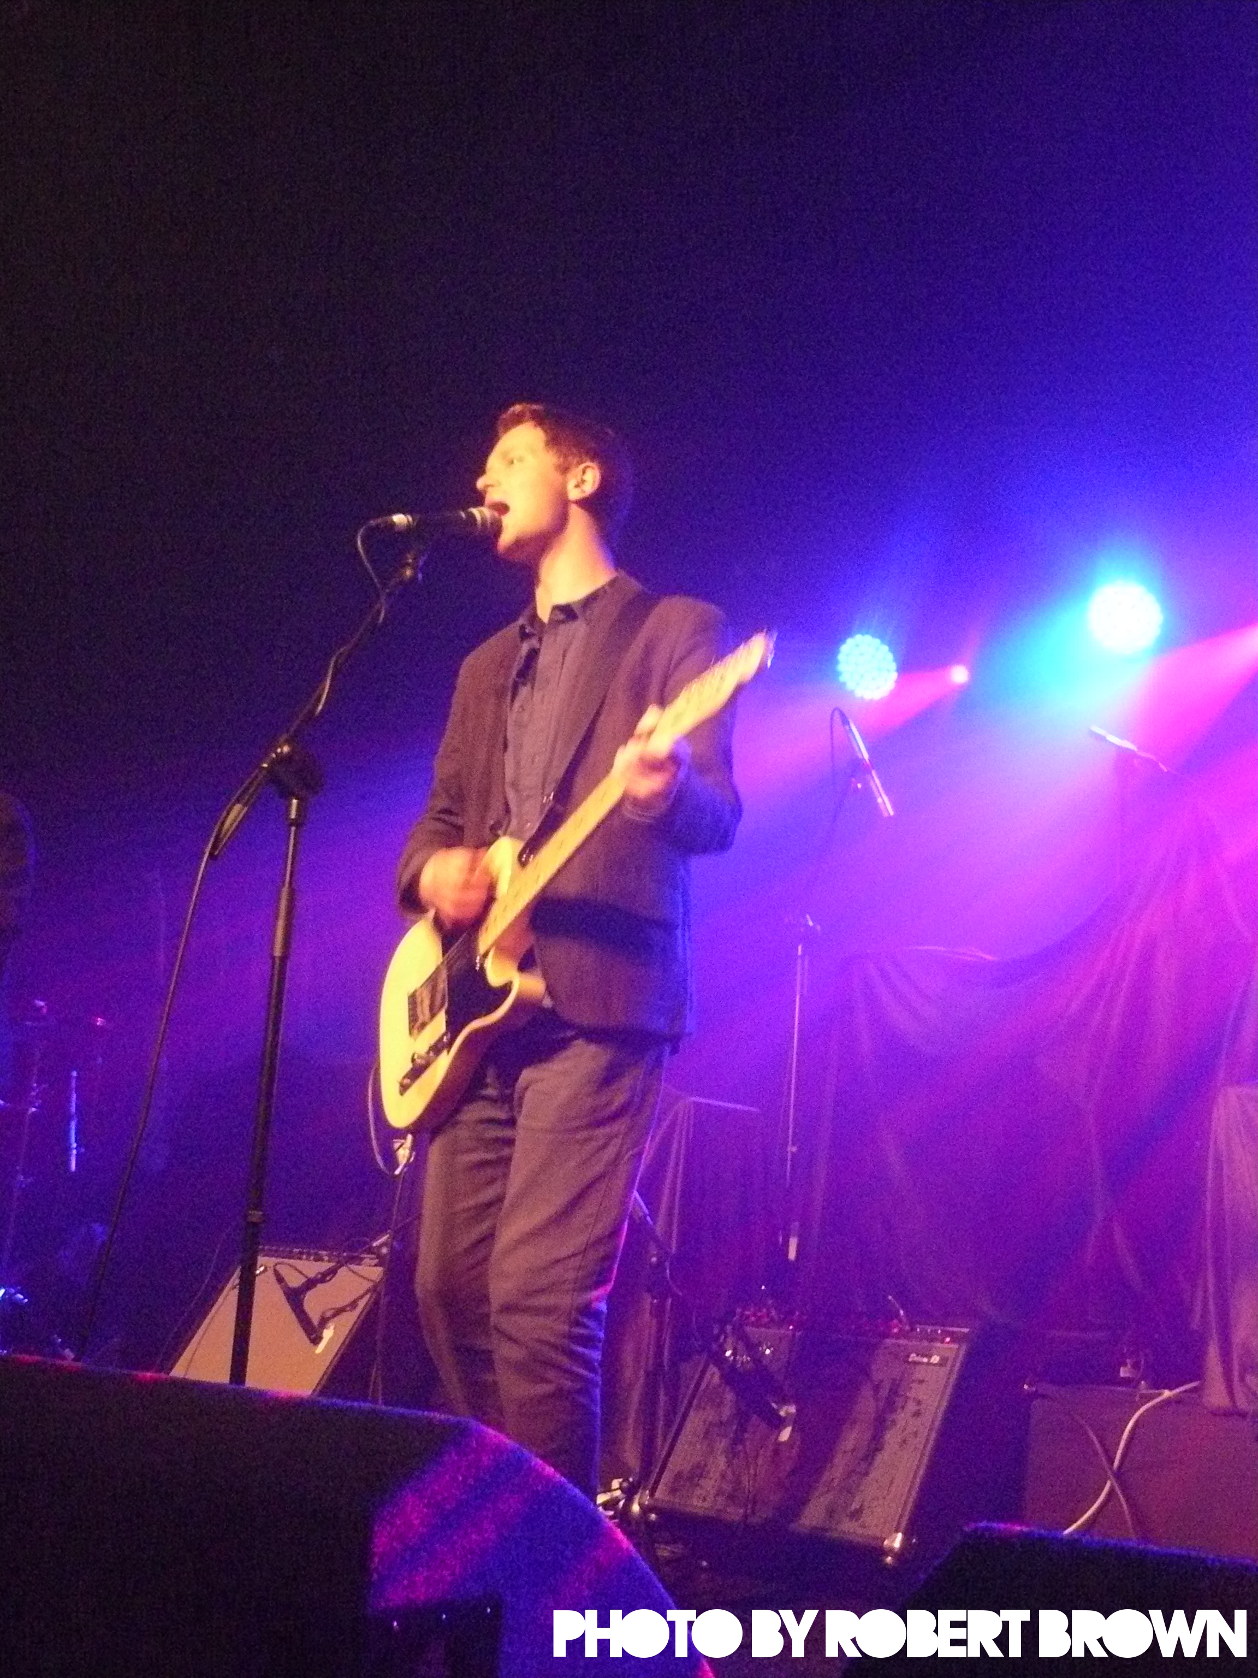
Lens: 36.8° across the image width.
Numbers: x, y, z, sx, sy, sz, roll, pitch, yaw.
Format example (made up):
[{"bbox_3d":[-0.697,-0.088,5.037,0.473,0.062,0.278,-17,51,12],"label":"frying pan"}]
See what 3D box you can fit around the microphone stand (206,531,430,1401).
[{"bbox_3d":[-0.496,0.340,2.626,0.560,1.620,0.520,14,-17,-36],"label":"microphone stand"}]

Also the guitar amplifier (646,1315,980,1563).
[{"bbox_3d":[0.431,1.282,3.938,0.650,0.460,0.260,-10,-48,44],"label":"guitar amplifier"}]

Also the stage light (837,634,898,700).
[{"bbox_3d":[0.733,-0.521,5.479,0.200,0.200,0.200,-7,13,35],"label":"stage light"}]

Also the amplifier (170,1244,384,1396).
[{"bbox_3d":[-0.847,1.361,4.823,0.640,0.550,0.260,-11,-49,45],"label":"amplifier"}]

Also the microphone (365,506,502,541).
[{"bbox_3d":[-0.295,-0.484,2.895,0.200,0.052,0.052,-4,-11,-19],"label":"microphone"}]

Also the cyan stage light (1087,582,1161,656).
[{"bbox_3d":[1.262,-0.580,4.735,0.200,0.200,0.200,-4,18,27],"label":"cyan stage light"}]

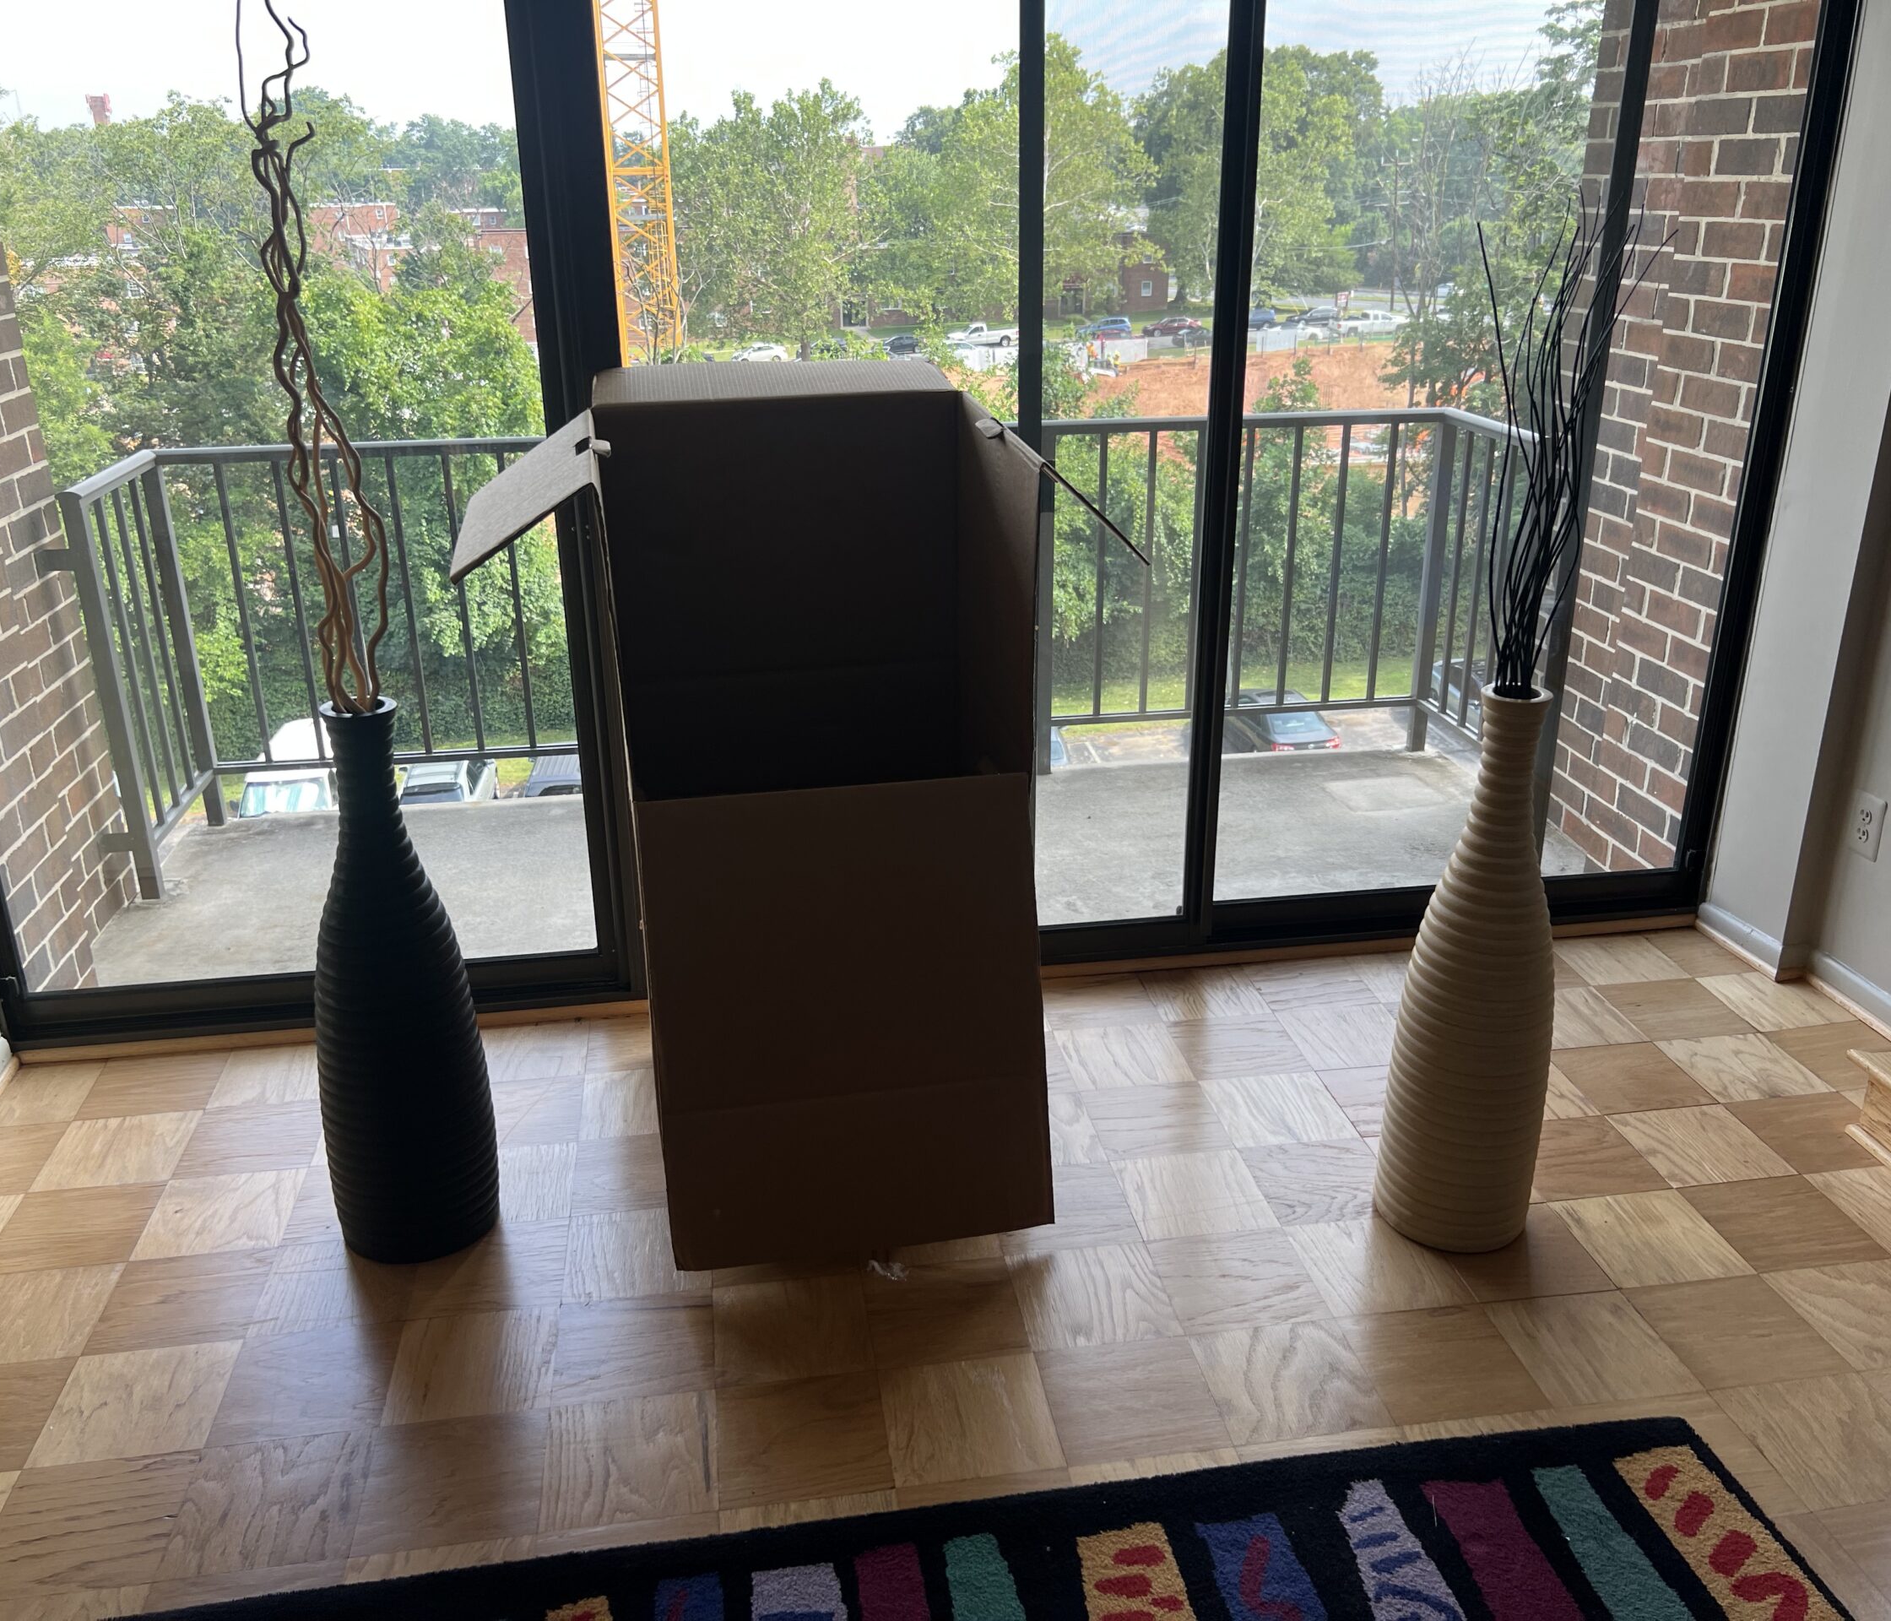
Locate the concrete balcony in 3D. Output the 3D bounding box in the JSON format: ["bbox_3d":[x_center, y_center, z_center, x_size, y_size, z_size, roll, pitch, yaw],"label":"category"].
[{"bbox_3d":[-0.195,-0.297,3.861,3.532,1.056,1.246,-4,22,-8],"label":"concrete balcony"}]

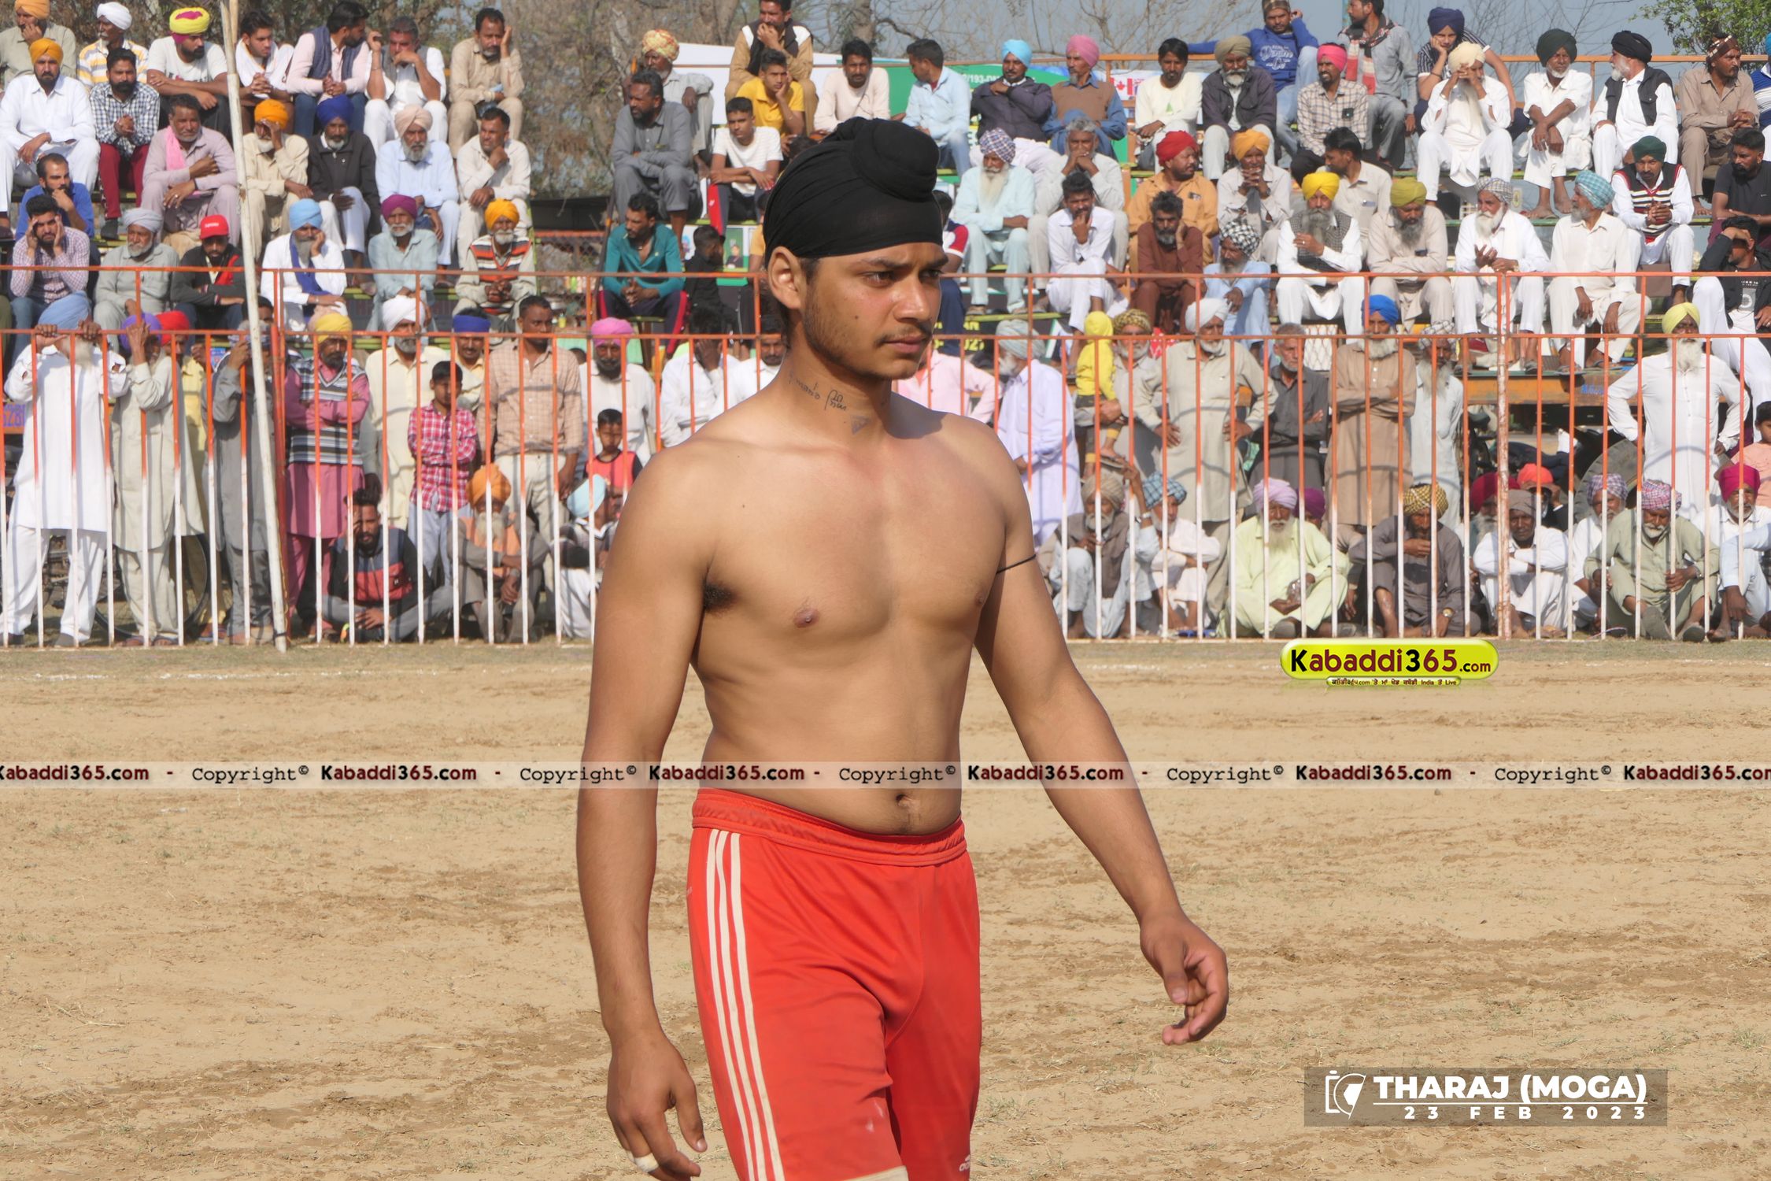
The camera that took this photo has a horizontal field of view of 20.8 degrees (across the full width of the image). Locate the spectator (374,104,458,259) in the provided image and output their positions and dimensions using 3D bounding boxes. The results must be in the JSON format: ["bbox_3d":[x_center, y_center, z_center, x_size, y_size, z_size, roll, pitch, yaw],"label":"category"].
[{"bbox_3d":[-2.792,-2.365,28.700,0.500,1.078,0.750,0,3,0],"label":"spectator"}]

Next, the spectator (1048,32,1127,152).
[{"bbox_3d":[1.240,-2.878,29.700,0.500,1.073,0.750,0,3,9],"label":"spectator"}]

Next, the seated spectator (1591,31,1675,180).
[{"bbox_3d":[4.526,-2.821,29.200,0.500,1.132,0.740,1,3,16],"label":"seated spectator"}]

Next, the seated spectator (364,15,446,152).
[{"bbox_3d":[-2.872,-2.886,28.800,0.510,1.108,0.750,0,3,-2],"label":"seated spectator"}]

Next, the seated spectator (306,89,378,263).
[{"bbox_3d":[-3.225,-2.382,28.700,0.460,1.144,0.750,0,3,0],"label":"seated spectator"}]

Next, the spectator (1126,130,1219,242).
[{"bbox_3d":[1.656,-2.119,27.800,0.540,1.078,0.750,-1,3,-14],"label":"spectator"}]

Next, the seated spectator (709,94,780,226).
[{"bbox_3d":[-0.828,-2.435,28.700,0.460,1.013,0.760,1,3,12],"label":"seated spectator"}]

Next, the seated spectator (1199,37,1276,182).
[{"bbox_3d":[2.126,-2.786,29.100,0.480,1.111,0.740,0,3,4],"label":"seated spectator"}]

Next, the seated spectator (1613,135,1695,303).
[{"bbox_3d":[4.460,-2.118,28.000,0.474,1.053,0.780,0,3,-4],"label":"seated spectator"}]

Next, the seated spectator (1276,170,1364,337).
[{"bbox_3d":[2.614,-1.948,29.000,0.550,1.166,0.750,0,3,3],"label":"seated spectator"}]

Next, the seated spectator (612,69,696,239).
[{"bbox_3d":[-1.433,-2.627,29.800,0.530,1.181,0.750,1,3,25],"label":"seated spectator"}]

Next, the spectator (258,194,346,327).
[{"bbox_3d":[-3.504,-1.790,29.000,0.540,1.149,0.750,-1,3,-7],"label":"spectator"}]

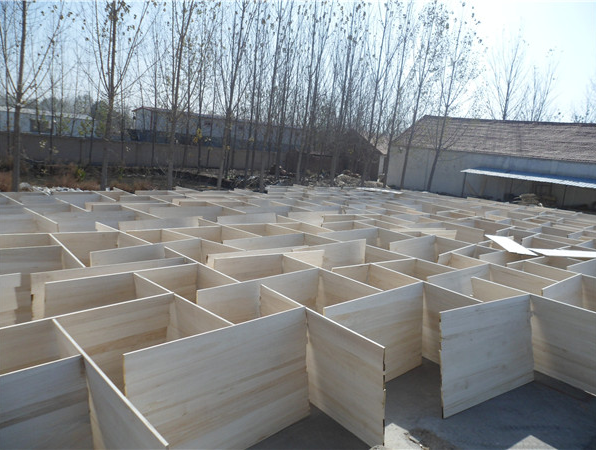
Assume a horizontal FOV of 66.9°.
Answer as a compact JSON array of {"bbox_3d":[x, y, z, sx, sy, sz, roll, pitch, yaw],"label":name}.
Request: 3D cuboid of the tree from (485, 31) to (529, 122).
[{"bbox_3d":[18.400,-9.960,41.050,3.800,14.480,3.800,9,9,22],"label":"tree"}]

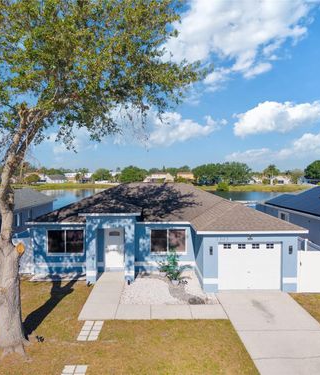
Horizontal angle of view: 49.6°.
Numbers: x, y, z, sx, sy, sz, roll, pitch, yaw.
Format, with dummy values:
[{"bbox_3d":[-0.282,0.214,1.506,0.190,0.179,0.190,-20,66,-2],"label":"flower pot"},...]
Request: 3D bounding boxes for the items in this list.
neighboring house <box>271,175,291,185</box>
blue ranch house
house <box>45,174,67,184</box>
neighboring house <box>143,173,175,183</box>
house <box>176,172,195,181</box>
[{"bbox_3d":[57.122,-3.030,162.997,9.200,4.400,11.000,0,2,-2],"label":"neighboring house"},{"bbox_3d":[-0.279,2.069,20.426,12.750,4.600,12.000,0,2,-2],"label":"blue ranch house"},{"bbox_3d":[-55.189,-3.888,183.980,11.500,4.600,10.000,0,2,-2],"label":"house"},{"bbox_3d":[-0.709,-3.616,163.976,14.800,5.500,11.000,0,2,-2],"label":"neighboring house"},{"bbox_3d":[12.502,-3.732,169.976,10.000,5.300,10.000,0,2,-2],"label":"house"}]

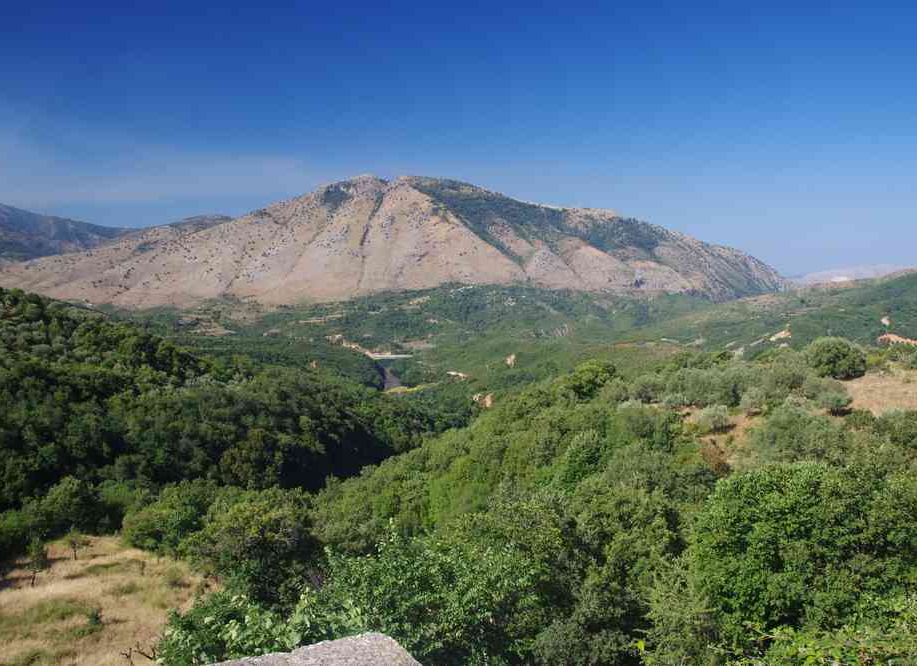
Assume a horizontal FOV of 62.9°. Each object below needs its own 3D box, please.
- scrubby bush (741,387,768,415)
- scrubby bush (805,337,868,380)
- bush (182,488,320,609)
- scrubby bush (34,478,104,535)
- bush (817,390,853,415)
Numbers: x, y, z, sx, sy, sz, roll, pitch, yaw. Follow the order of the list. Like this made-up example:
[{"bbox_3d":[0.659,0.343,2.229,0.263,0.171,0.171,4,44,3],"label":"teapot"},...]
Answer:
[{"bbox_3d":[33.075,7.568,84.000,3.080,3.050,2.830,0,3,0],"label":"scrubby bush"},{"bbox_3d":[46.418,3.131,92.000,7.460,5.240,6.860,0,3,0],"label":"scrubby bush"},{"bbox_3d":[-10.272,10.643,37.000,6.680,5.750,6.140,0,3,0],"label":"bush"},{"bbox_3d":[-29.596,13.200,57.000,5.070,4.430,4.660,0,3,0],"label":"scrubby bush"},{"bbox_3d":[39.753,7.223,79.000,3.720,2.660,3.420,0,3,0],"label":"bush"}]

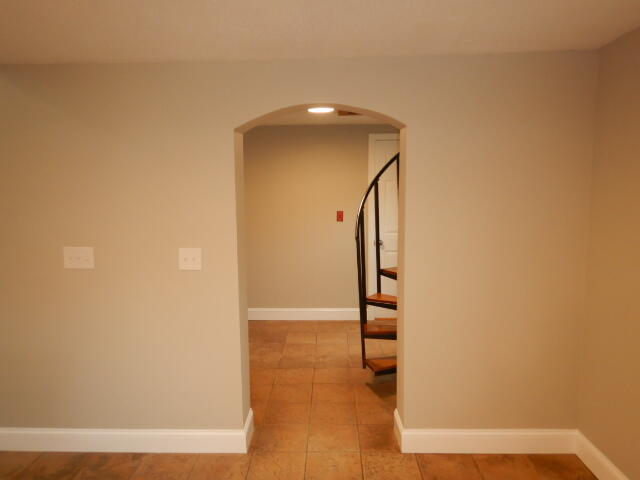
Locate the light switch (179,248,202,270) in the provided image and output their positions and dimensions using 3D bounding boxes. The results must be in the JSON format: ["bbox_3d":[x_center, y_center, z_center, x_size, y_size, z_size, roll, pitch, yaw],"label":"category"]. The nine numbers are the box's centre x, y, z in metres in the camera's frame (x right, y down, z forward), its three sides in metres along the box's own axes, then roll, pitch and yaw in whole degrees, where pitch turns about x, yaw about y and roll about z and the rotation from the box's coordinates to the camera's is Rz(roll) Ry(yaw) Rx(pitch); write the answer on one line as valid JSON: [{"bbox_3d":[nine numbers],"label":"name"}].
[{"bbox_3d":[-0.723,0.105,2.473,0.125,0.124,0.018,-1,7,2],"label":"light switch"}]

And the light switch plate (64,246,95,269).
[{"bbox_3d":[-1.351,0.099,2.488,0.171,0.124,0.018,-1,7,2],"label":"light switch plate"}]

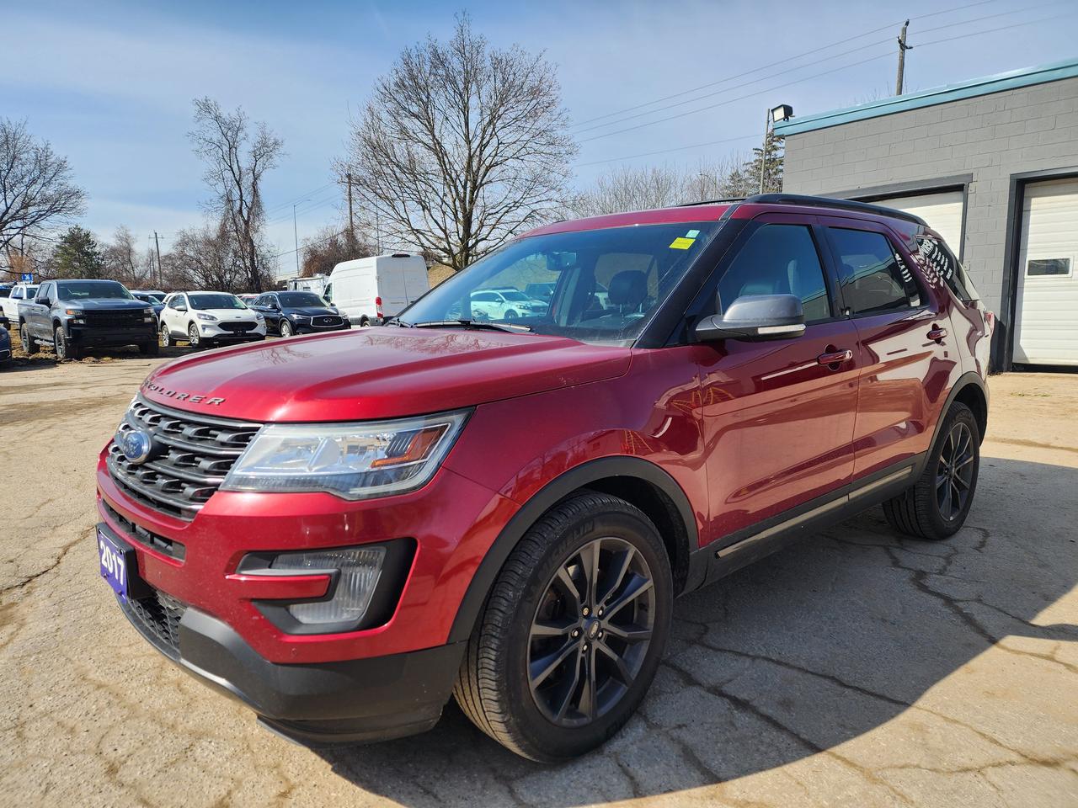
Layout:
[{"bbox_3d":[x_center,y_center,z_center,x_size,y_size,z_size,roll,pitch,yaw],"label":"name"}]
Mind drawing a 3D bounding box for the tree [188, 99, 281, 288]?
[{"bbox_3d":[-19.866,-12.848,47.000,5.600,13.800,5.200,-4,9,-25],"label":"tree"}]

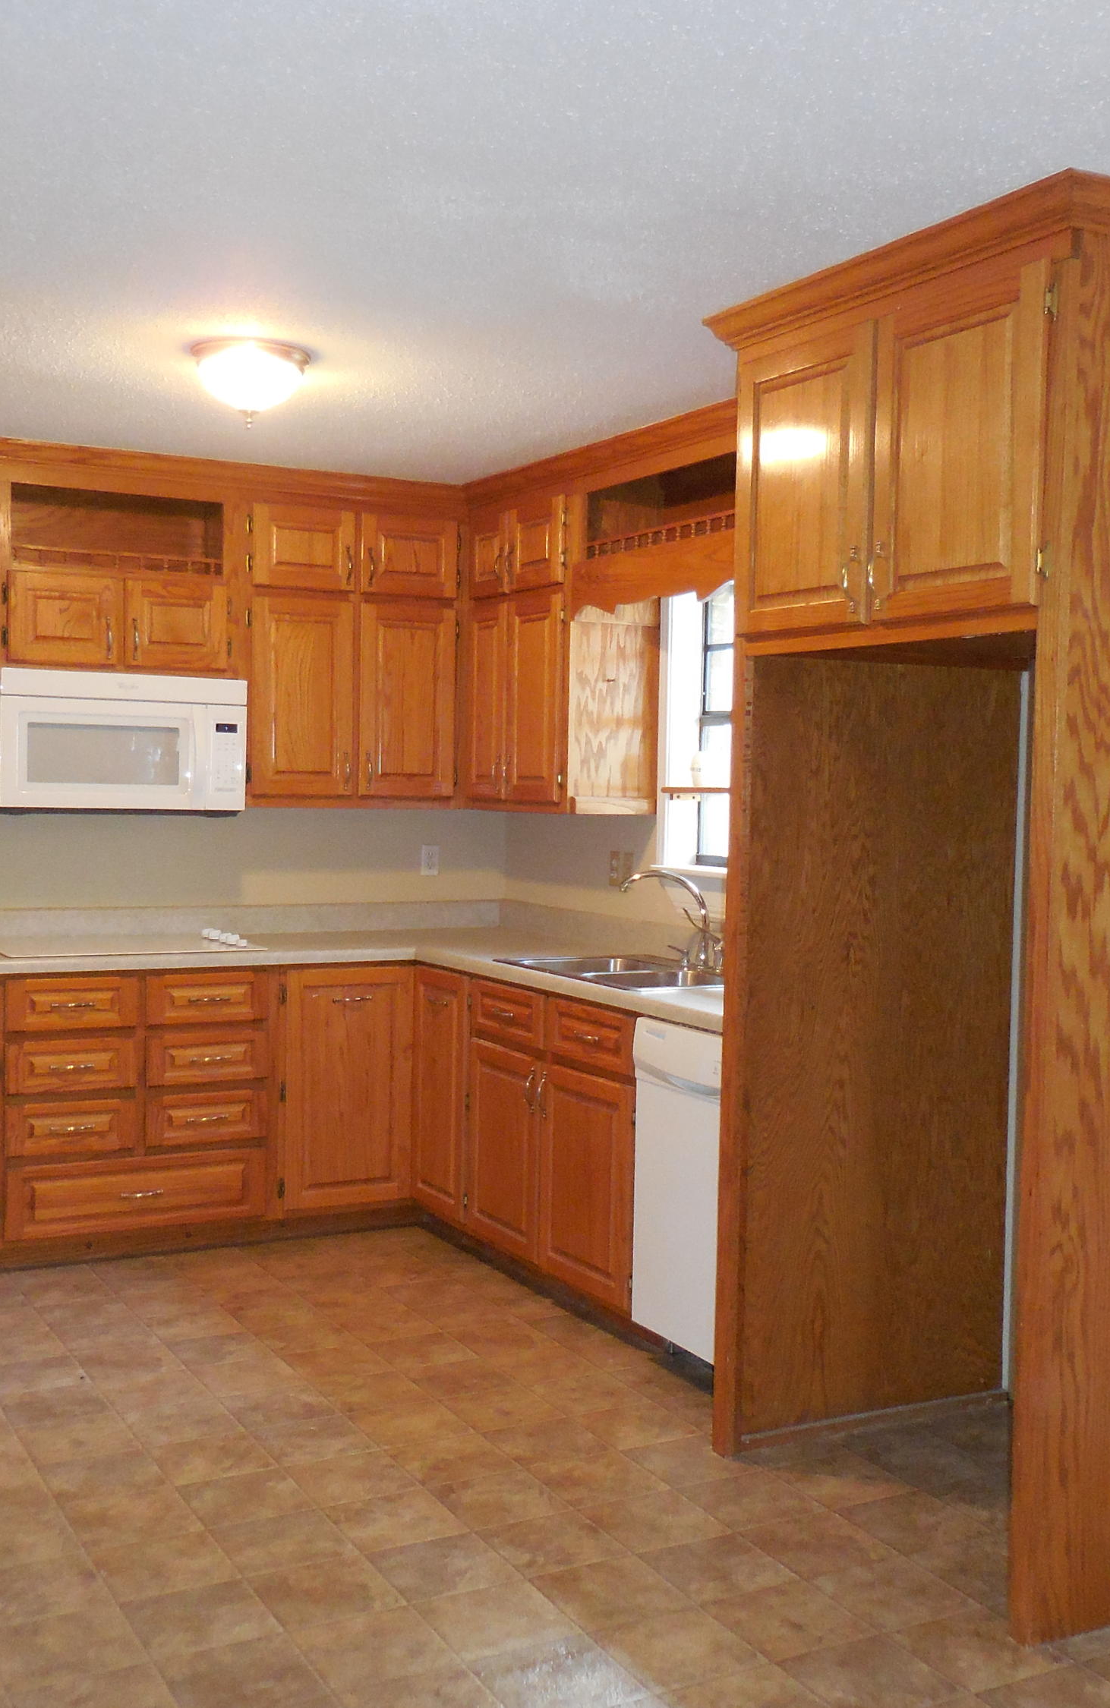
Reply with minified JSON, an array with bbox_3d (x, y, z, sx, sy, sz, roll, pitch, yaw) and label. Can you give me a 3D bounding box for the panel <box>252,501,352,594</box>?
[{"bbox_3d":[-0.823,-0.992,5.372,0.343,0.260,0.040,0,3,-27],"label":"panel"}]

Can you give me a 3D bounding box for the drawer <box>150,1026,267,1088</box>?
[{"bbox_3d":[-1.136,0.609,5.184,0.360,0.153,0.420,0,3,-24],"label":"drawer"}]

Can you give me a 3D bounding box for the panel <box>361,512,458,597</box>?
[{"bbox_3d":[-0.488,-0.997,5.525,0.344,0.259,0.025,0,3,-25],"label":"panel"}]

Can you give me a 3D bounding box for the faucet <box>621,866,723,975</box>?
[{"bbox_3d":[0.323,0.193,4.726,0.325,0.293,0.210,0,3,-29],"label":"faucet"}]

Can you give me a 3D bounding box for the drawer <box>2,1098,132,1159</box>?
[{"bbox_3d":[-1.505,0.797,5.026,0.367,0.152,0.420,0,3,-24],"label":"drawer"}]

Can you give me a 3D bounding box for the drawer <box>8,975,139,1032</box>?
[{"bbox_3d":[-1.492,0.426,4.974,0.367,0.154,0.380,0,3,-27],"label":"drawer"}]

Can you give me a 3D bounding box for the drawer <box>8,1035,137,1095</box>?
[{"bbox_3d":[-1.516,0.611,5.021,0.372,0.159,0.450,0,3,-29],"label":"drawer"}]

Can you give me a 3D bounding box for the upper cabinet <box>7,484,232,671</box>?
[{"bbox_3d":[-1.416,-0.855,5.244,0.683,0.553,0.330,0,3,-27],"label":"upper cabinet"}]

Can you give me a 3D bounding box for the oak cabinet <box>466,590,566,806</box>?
[{"bbox_3d":[-0.009,-0.497,5.412,0.330,0.655,0.670,0,3,-29],"label":"oak cabinet"}]

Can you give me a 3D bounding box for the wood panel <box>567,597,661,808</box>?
[{"bbox_3d":[0.176,-0.471,5.034,0.310,0.700,0.025,0,3,-30],"label":"wood panel"}]

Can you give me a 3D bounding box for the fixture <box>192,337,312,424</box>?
[{"bbox_3d":[-0.722,-1.104,3.880,0.286,0.174,0.286,1,2,0],"label":"fixture"}]

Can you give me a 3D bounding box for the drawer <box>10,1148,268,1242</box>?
[{"bbox_3d":[-1.327,1.012,5.118,0.766,0.211,0.420,0,3,-24],"label":"drawer"}]

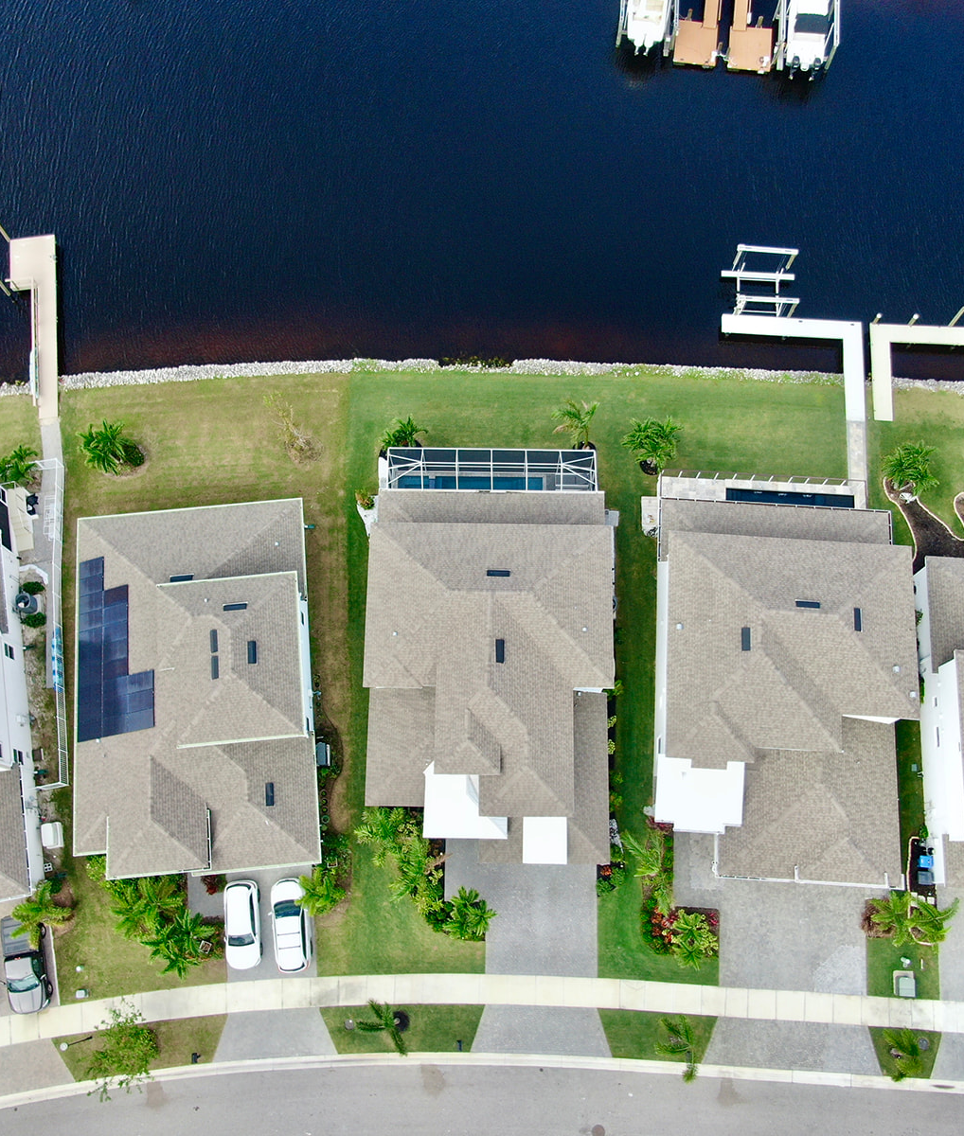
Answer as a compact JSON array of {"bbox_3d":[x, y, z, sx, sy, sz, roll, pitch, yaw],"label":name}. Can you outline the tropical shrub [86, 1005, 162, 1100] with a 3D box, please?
[{"bbox_3d":[-18.416,25.062,54.568,3.830,4.700,4.560,0,72,0],"label":"tropical shrub"}]

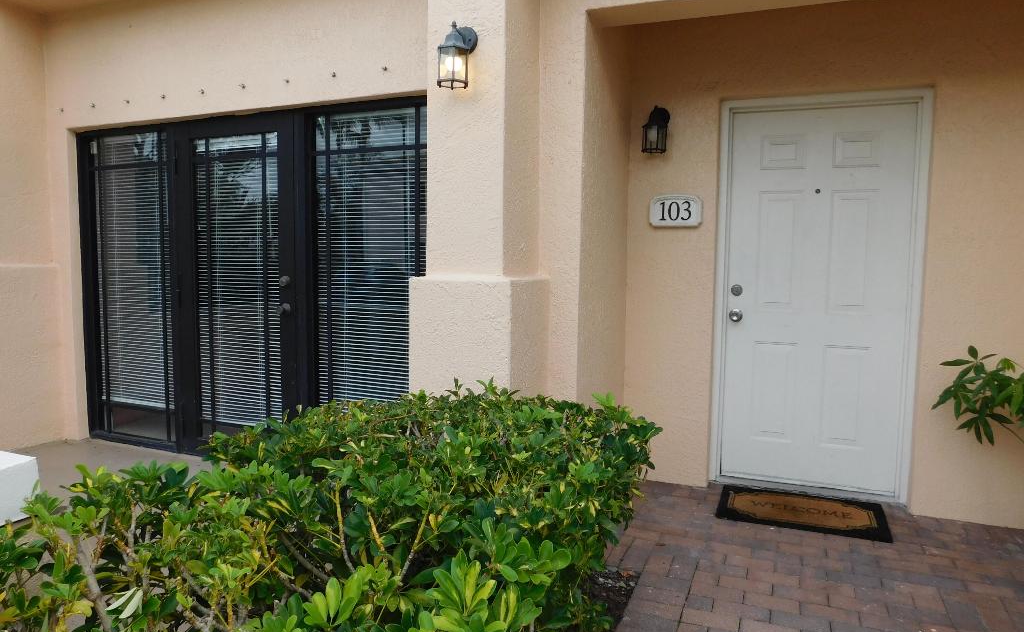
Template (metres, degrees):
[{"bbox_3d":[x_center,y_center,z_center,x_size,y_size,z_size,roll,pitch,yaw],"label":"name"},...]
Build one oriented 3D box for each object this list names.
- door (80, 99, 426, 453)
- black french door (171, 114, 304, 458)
[{"bbox_3d":[-1.612,-0.142,4.135,2.740,2.090,0.100,2,5,22],"label":"door"},{"bbox_3d":[-1.678,-0.125,4.147,0.930,2.030,0.070,2,5,22],"label":"black french door"}]

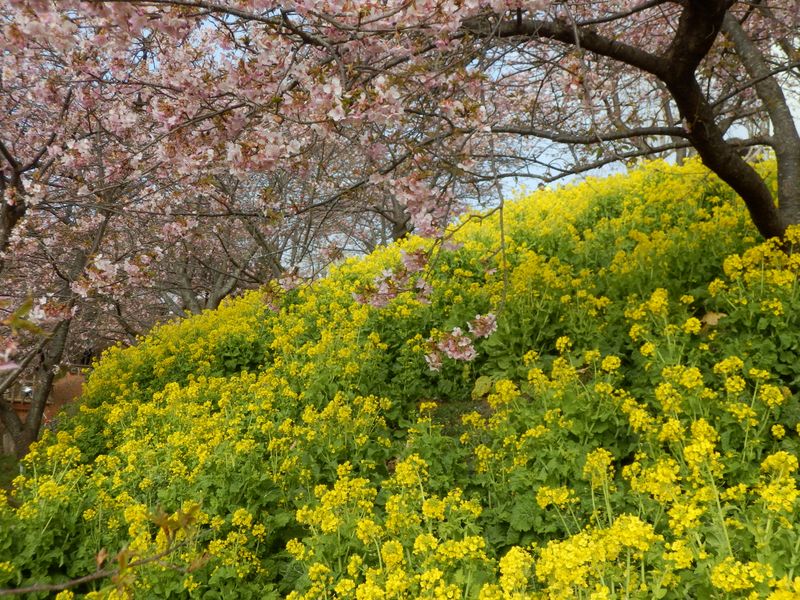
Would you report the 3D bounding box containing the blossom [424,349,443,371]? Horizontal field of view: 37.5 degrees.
[{"bbox_3d":[0.082,0.146,2.900,0.043,0.052,0.043,0,-3,0],"label":"blossom"}]

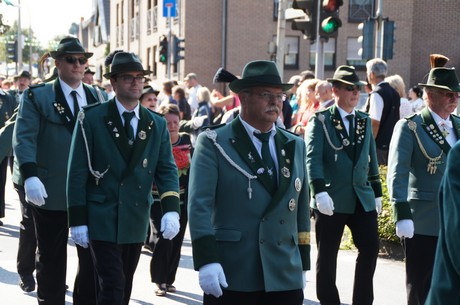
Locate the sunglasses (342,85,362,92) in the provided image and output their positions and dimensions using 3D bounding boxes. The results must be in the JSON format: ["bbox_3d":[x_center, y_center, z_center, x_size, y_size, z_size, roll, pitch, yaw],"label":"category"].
[{"bbox_3d":[0.878,-0.475,8.520,0.145,0.042,0.150,0,4,-40],"label":"sunglasses"}]

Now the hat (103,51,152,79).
[{"bbox_3d":[-0.544,-0.467,6.120,0.260,0.140,0.305,-2,4,-34],"label":"hat"}]

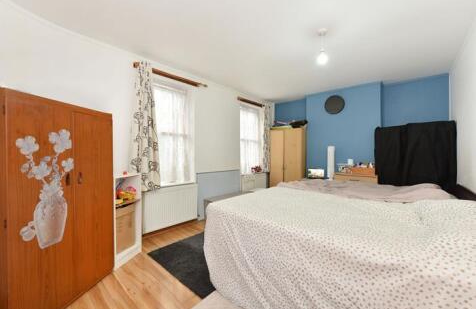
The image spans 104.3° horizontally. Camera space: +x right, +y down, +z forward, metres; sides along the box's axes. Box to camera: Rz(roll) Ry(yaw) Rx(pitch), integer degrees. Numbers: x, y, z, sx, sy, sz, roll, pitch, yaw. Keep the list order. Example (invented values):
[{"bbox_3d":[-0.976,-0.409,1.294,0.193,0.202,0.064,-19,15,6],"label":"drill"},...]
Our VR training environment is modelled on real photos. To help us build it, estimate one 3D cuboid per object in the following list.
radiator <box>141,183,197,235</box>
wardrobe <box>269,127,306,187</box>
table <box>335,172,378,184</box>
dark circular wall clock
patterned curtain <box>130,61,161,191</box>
[{"bbox_3d":[-1.046,0.823,2.937,0.100,0.600,0.900,1,1,42],"label":"radiator"},{"bbox_3d":[1.345,0.282,4.860,0.895,1.870,0.490,1,1,42],"label":"wardrobe"},{"bbox_3d":[2.347,0.824,3.651,0.695,0.823,0.450,1,1,42],"label":"table"},{"bbox_3d":[2.184,-1.115,4.153,0.410,0.420,0.050,1,1,42],"label":"dark circular wall clock"},{"bbox_3d":[-1.304,-0.370,2.616,0.130,1.795,0.430,1,1,42],"label":"patterned curtain"}]

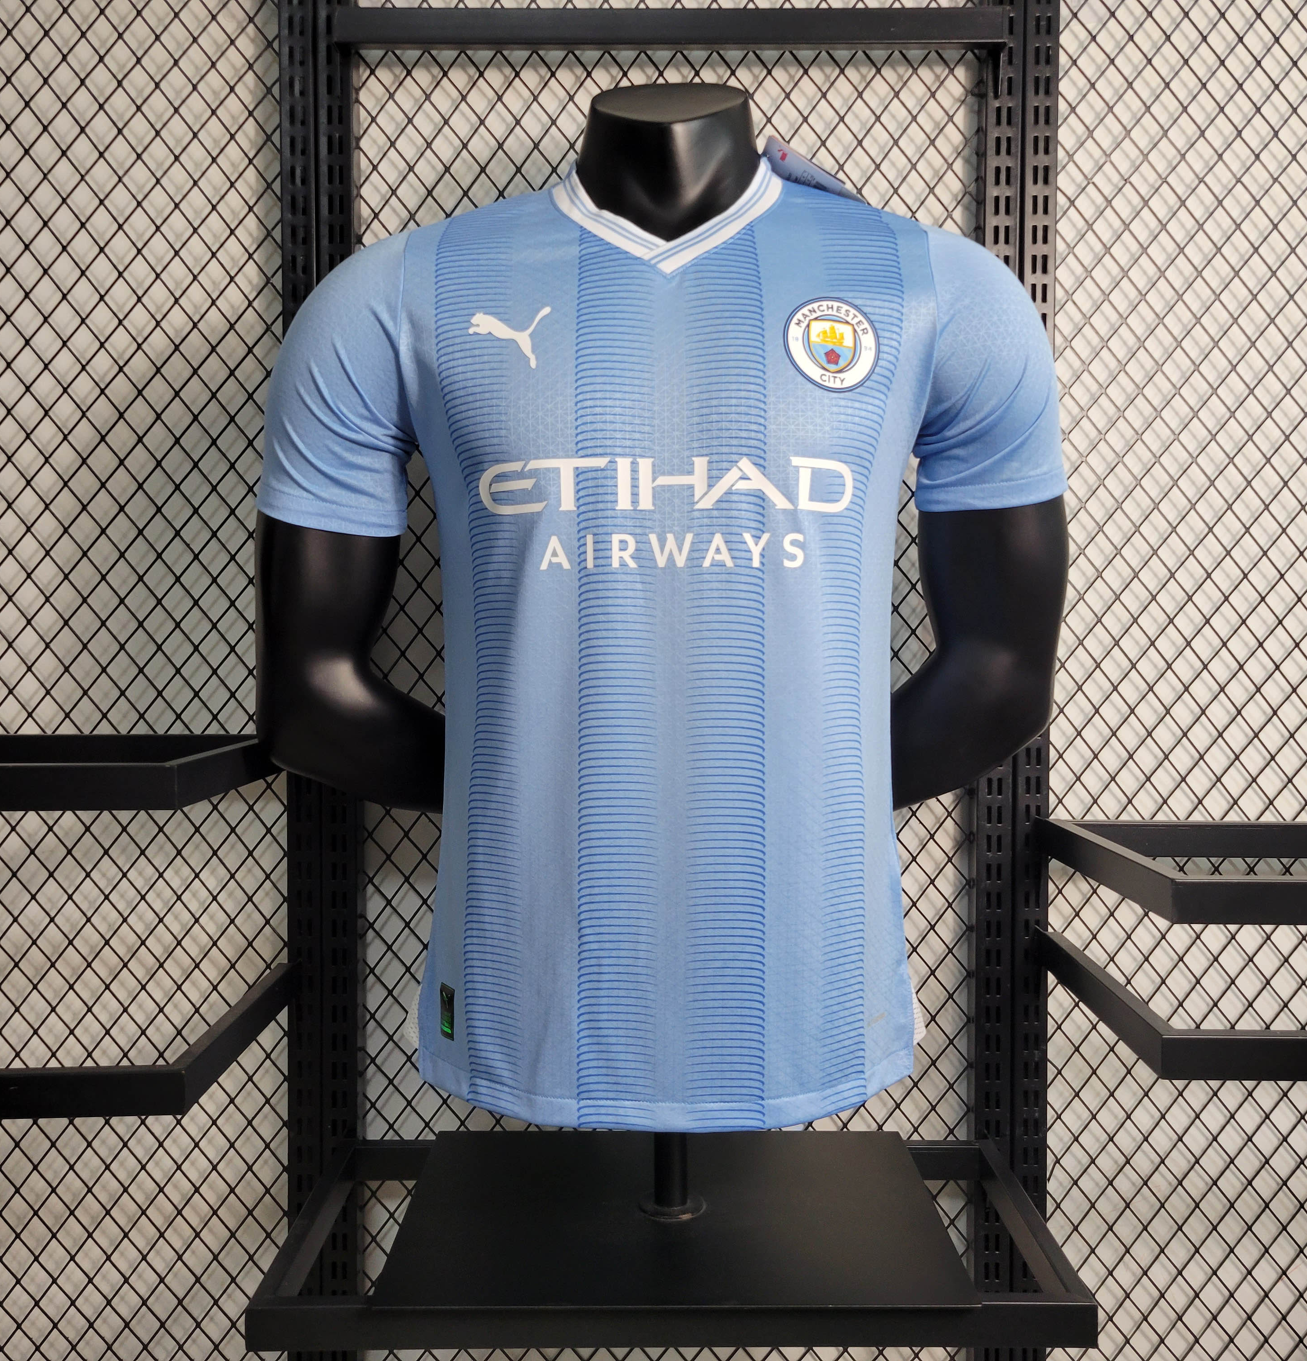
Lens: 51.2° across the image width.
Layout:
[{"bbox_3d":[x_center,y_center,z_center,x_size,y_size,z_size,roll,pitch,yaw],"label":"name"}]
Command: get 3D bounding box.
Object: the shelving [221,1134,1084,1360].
[{"bbox_3d":[0.013,0.417,1.106,0.594,0.089,0.304,0,3,0],"label":"shelving"}]

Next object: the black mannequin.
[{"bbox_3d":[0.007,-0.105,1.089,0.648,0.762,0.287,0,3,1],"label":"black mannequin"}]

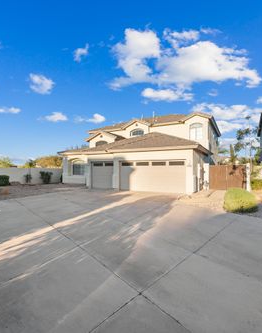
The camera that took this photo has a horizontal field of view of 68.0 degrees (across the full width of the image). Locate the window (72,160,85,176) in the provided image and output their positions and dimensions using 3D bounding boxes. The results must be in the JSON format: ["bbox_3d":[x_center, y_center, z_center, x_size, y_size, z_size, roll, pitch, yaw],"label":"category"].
[{"bbox_3d":[-4.619,0.090,17.200,1.450,1.240,0.120,0,0,28],"label":"window"}]

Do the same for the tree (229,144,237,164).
[{"bbox_3d":[12.654,-0.500,24.000,0.900,4.400,0.900,0,0,28],"label":"tree"}]

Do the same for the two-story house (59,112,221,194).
[{"bbox_3d":[2.250,-1.720,20.300,12.200,7.000,14.200,0,0,28],"label":"two-story house"}]

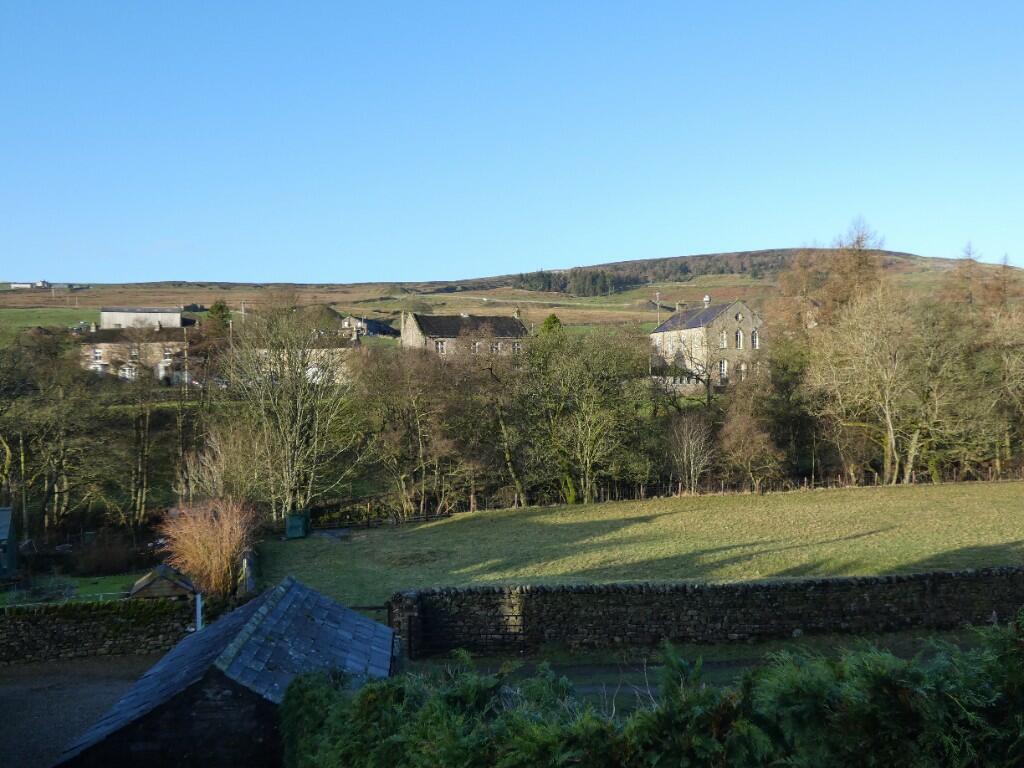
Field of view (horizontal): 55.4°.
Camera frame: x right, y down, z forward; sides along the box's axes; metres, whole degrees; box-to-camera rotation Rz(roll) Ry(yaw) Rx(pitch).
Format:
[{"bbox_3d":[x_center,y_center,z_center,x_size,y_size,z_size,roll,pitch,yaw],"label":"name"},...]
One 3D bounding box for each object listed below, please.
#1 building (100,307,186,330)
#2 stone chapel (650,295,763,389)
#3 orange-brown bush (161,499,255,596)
[{"bbox_3d":[-86.200,-15.100,229.200,17.300,5.800,10.000,0,-1,-13],"label":"building"},{"bbox_3d":[28.940,-5.790,144.100,10.500,13.200,15.000,1,-1,-23],"label":"stone chapel"},{"bbox_3d":[-9.202,5.001,29.500,2.800,3.000,2.800,0,-1,-17],"label":"orange-brown bush"}]

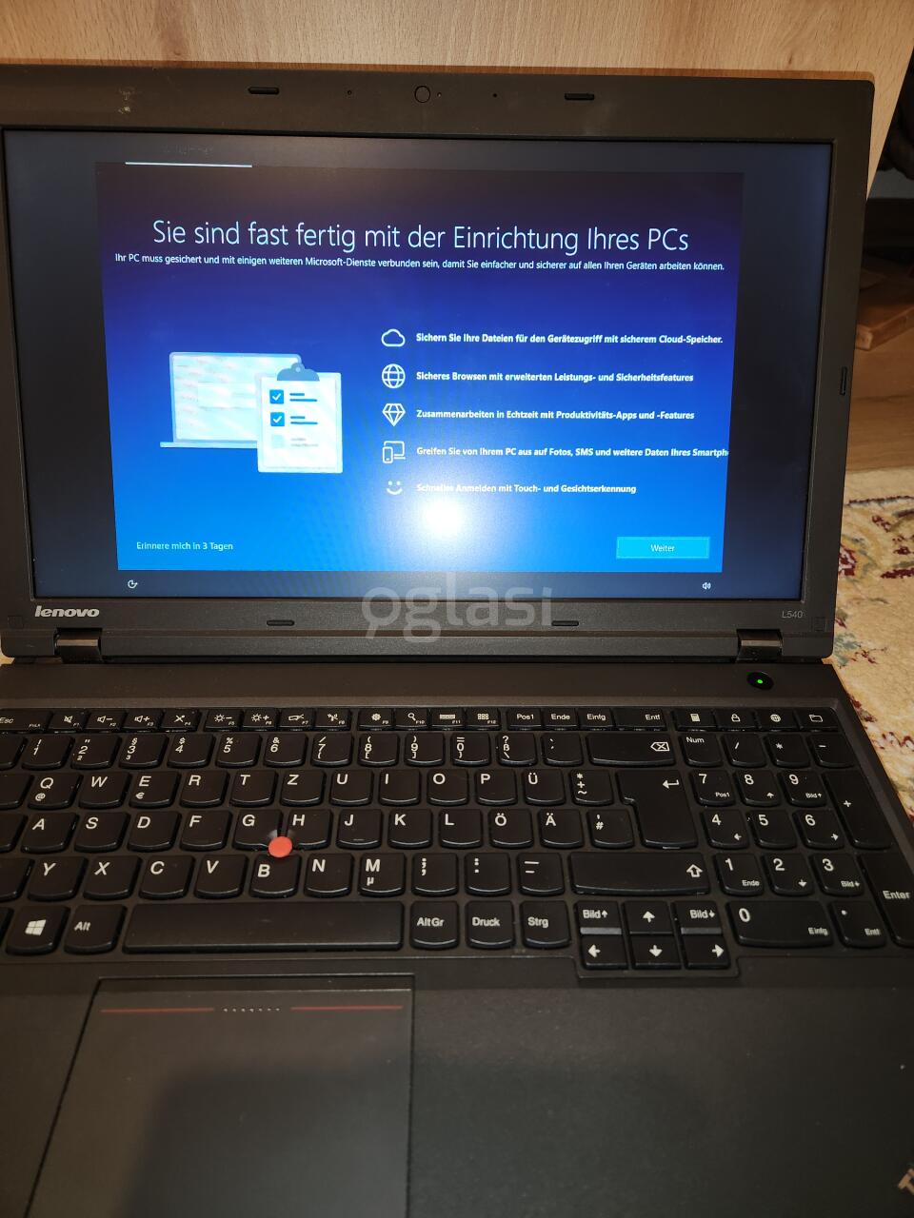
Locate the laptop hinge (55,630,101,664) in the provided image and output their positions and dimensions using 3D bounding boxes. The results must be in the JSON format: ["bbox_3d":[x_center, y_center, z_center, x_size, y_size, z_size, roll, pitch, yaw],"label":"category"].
[{"bbox_3d":[-0.171,0.017,0.367,0.020,0.013,0.012,0,40,-2],"label":"laptop hinge"}]

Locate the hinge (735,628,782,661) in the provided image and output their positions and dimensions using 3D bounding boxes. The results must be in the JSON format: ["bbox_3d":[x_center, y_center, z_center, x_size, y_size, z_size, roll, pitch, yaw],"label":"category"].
[{"bbox_3d":[0.141,0.017,0.376,0.020,0.013,0.012,0,40,-2],"label":"hinge"}]

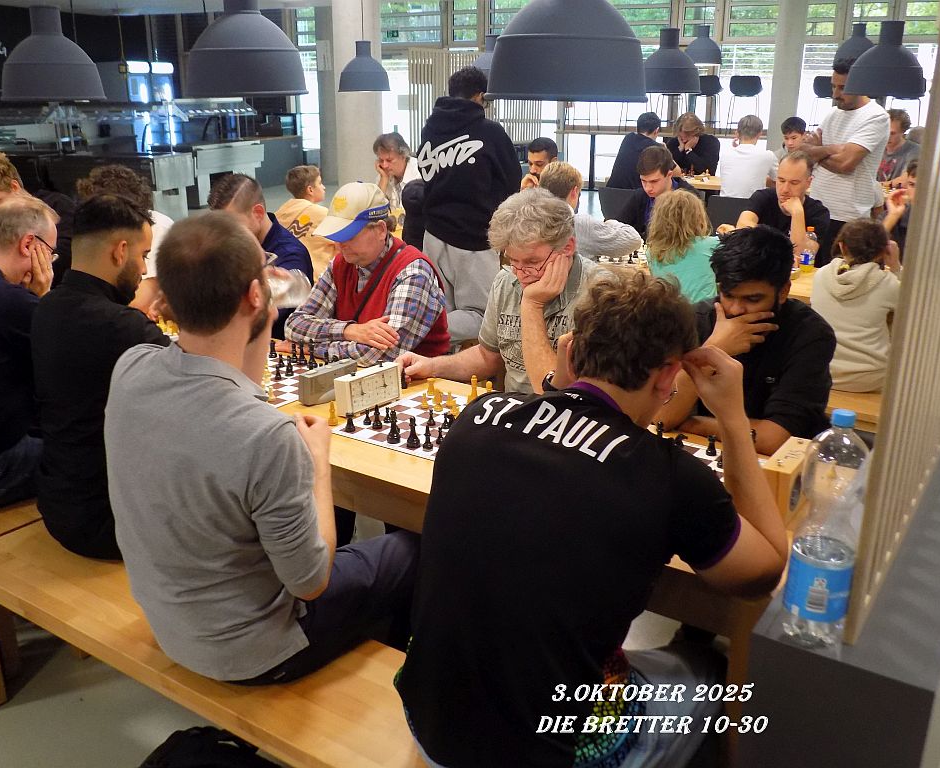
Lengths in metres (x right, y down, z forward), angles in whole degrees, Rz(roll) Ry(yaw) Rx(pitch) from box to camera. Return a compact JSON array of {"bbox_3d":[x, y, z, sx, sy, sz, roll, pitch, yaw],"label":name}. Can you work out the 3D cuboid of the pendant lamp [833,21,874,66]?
[{"bbox_3d":[3.573,-3.114,8.179,0.400,0.370,0.400,12,22,32],"label":"pendant lamp"}]

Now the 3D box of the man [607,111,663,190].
[{"bbox_3d":[1.677,-1.876,8.403,0.520,1.330,0.780,12,22,32],"label":"man"}]

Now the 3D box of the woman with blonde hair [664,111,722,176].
[{"bbox_3d":[2.232,-2.118,9.174,0.540,1.330,0.750,12,22,32],"label":"woman with blonde hair"}]

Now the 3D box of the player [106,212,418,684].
[{"bbox_3d":[-0.387,0.309,2.106,0.530,1.420,0.760,12,22,33],"label":"player"}]

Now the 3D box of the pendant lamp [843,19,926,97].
[{"bbox_3d":[2.251,-1.745,4.771,0.400,0.370,0.400,12,22,32],"label":"pendant lamp"}]

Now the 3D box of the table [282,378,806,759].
[{"bbox_3d":[-0.079,0.475,2.559,2.050,0.745,0.716,12,22,32],"label":"table"}]

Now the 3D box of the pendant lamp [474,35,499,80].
[{"bbox_3d":[0.172,-2.209,6.104,0.395,0.355,0.395,0,18,0],"label":"pendant lamp"}]

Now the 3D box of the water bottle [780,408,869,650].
[{"bbox_3d":[0.500,0.206,1.244,0.088,0.335,0.088,12,22,32],"label":"water bottle"}]

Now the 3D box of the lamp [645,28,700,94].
[{"bbox_3d":[1.186,-1.934,5.304,0.395,0.355,0.395,0,18,0],"label":"lamp"}]

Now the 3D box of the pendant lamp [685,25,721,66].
[{"bbox_3d":[2.313,-3.363,8.804,0.395,0.355,0.395,0,18,0],"label":"pendant lamp"}]

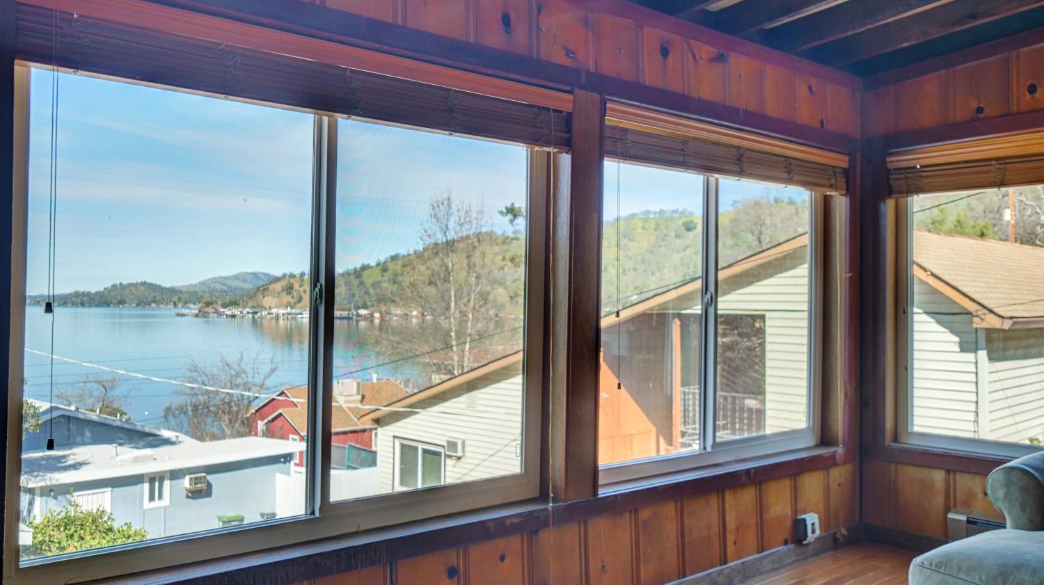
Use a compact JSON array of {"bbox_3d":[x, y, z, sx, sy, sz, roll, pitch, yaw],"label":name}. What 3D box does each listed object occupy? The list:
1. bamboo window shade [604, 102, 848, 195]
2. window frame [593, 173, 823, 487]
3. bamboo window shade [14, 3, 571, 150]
[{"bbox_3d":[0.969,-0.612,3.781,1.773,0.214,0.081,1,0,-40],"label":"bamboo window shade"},{"bbox_3d":[0.866,0.042,3.885,1.762,1.490,0.081,1,0,-40],"label":"window frame"},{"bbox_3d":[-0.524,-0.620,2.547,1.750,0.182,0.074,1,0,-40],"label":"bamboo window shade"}]

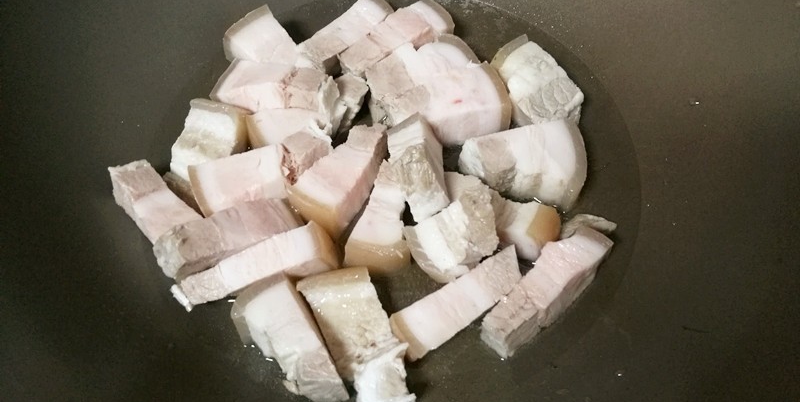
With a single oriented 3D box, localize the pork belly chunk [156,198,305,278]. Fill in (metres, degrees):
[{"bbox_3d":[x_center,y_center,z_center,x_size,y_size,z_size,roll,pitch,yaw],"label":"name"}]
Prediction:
[{"bbox_3d":[-0.066,0.016,0.250,0.051,0.018,0.019,-18,61,-8],"label":"pork belly chunk"}]

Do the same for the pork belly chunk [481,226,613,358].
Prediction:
[{"bbox_3d":[0.056,0.035,0.242,0.057,0.020,0.017,-39,67,-19],"label":"pork belly chunk"}]

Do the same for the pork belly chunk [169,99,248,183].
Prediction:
[{"bbox_3d":[-0.077,-0.022,0.258,0.021,0.022,0.028,7,65,4],"label":"pork belly chunk"}]

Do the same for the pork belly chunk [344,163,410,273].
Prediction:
[{"bbox_3d":[-0.007,0.006,0.251,0.022,0.023,0.037,3,60,3],"label":"pork belly chunk"}]

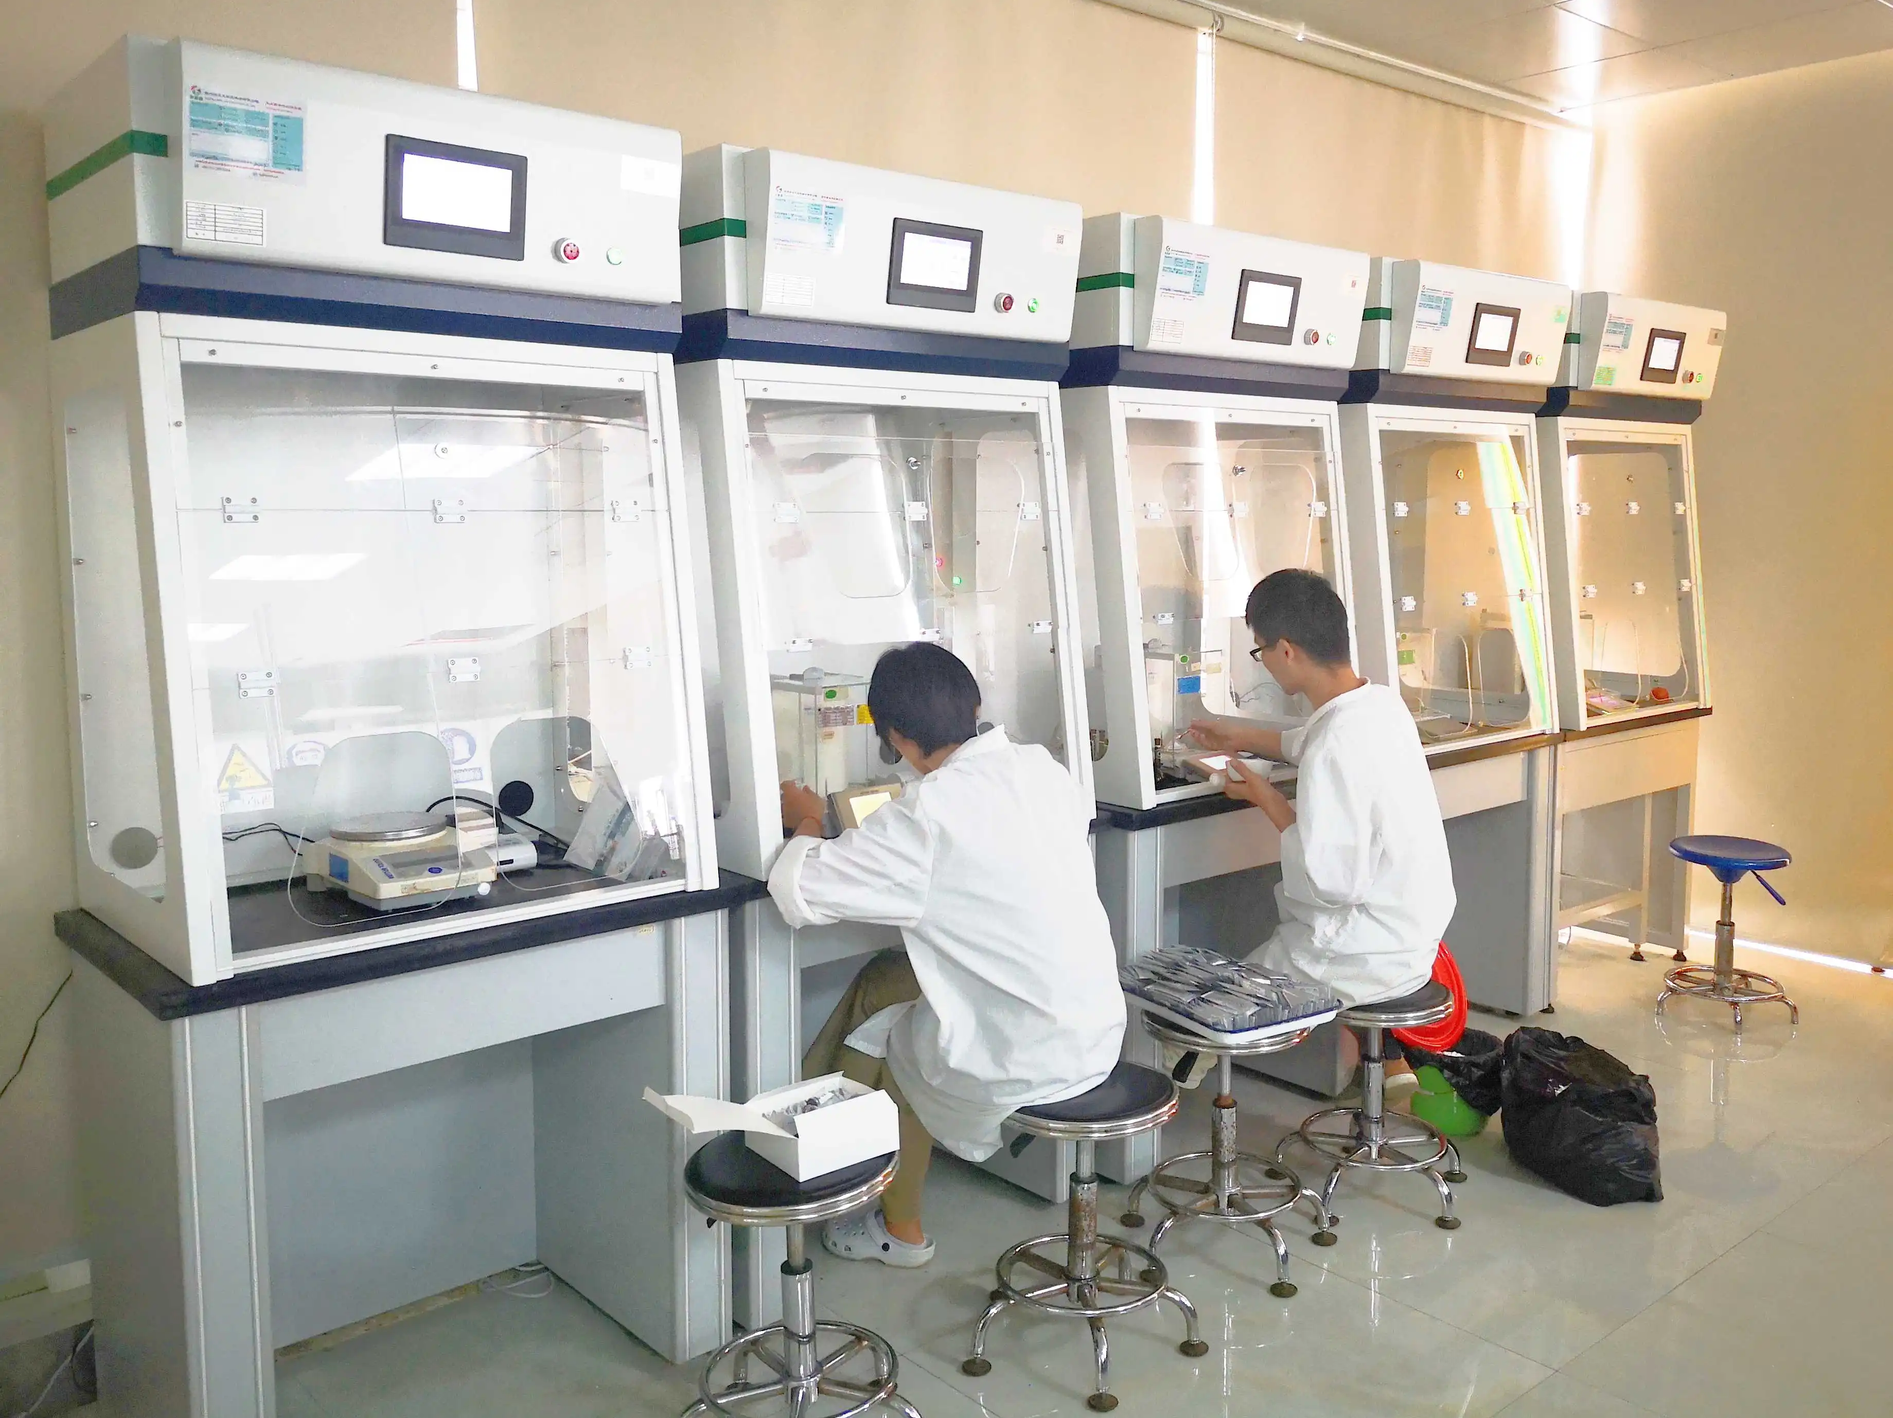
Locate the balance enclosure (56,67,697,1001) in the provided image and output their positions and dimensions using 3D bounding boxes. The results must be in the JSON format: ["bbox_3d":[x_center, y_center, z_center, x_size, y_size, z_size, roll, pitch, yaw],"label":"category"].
[{"bbox_3d":[-0.875,-0.295,2.341,0.797,1.217,0.597,-7,10,-40],"label":"balance enclosure"}]

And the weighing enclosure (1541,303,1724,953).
[{"bbox_3d":[1.901,-0.185,4.620,0.920,2.040,0.620,-7,10,-42],"label":"weighing enclosure"}]

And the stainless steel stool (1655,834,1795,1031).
[{"bbox_3d":[2.268,0.638,4.306,0.410,0.490,0.410,-7,10,-42],"label":"stainless steel stool"}]

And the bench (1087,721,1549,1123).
[{"bbox_3d":[0.876,0.518,3.880,1.794,0.811,0.614,-7,10,-40],"label":"bench"}]

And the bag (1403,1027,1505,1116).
[{"bbox_3d":[1.202,0.874,3.488,0.245,0.200,0.245,-7,10,-42],"label":"bag"}]

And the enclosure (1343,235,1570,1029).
[{"bbox_3d":[1.221,-0.124,4.081,0.897,2.028,0.614,-7,10,-40],"label":"enclosure"}]

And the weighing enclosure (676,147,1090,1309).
[{"bbox_3d":[-0.191,0.029,2.963,0.897,2.028,0.614,-7,10,-40],"label":"weighing enclosure"}]

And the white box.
[{"bbox_3d":[-0.260,0.615,2.195,0.348,0.131,0.167,-7,10,-40],"label":"white box"}]

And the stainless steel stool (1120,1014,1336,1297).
[{"bbox_3d":[0.546,0.818,2.871,0.412,0.479,0.412,0,7,0],"label":"stainless steel stool"}]

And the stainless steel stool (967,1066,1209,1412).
[{"bbox_3d":[0.232,0.872,2.542,0.412,0.460,0.412,0,7,0],"label":"stainless steel stool"}]

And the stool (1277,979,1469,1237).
[{"bbox_3d":[0.915,0.819,3.148,0.430,0.426,0.430,0,7,0],"label":"stool"}]

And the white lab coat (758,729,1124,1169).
[{"bbox_3d":[0.068,0.358,2.438,0.560,0.670,0.500,-7,10,-44],"label":"white lab coat"}]

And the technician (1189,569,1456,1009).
[{"bbox_3d":[0.830,0.371,3.125,0.680,1.320,0.580,7,10,41],"label":"technician"}]

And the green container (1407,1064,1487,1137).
[{"bbox_3d":[1.194,0.884,3.483,0.220,0.215,0.220,-7,10,-42],"label":"green container"}]

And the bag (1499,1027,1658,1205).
[{"bbox_3d":[1.363,0.876,3.199,0.236,0.271,0.412,-1,7,-5],"label":"bag"}]

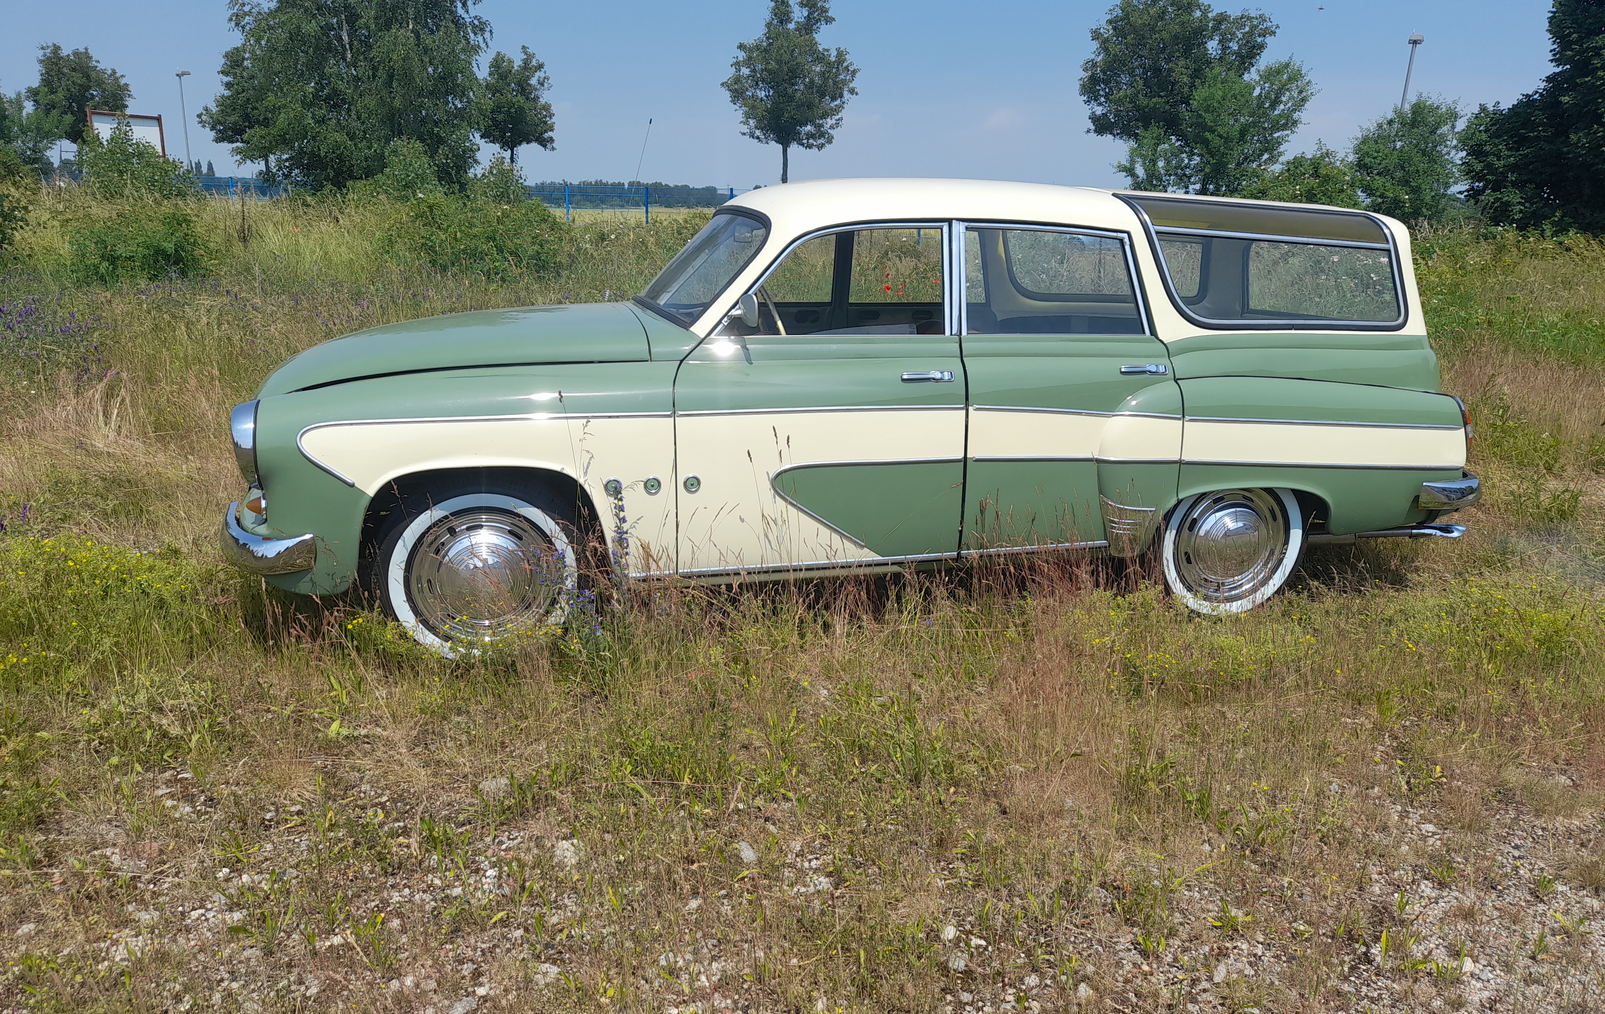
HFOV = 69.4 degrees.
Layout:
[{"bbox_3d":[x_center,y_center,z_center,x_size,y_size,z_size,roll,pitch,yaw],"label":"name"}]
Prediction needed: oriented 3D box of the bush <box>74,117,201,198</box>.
[{"bbox_3d":[-13.954,-6.948,24.454,2.400,2.356,2.200,-6,17,-28],"label":"bush"}]

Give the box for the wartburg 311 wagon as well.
[{"bbox_3d":[0.290,-0.412,4.185,4.300,1.480,1.570,-3,15,-14],"label":"wartburg 311 wagon"}]

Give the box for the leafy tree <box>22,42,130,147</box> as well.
[{"bbox_3d":[-32.139,-16.391,51.650,4.060,7.870,4.060,1,14,0],"label":"leafy tree"}]

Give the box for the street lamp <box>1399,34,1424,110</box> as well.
[{"bbox_3d":[16.783,-9.761,32.020,0.420,6.120,0.650,7,16,24],"label":"street lamp"}]

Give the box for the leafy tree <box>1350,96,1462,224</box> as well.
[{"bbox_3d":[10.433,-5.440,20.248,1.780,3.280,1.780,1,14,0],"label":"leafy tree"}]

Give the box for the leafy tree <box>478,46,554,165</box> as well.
[{"bbox_3d":[-10.227,-12.780,41.146,2.800,6.700,2.800,1,14,0],"label":"leafy tree"}]

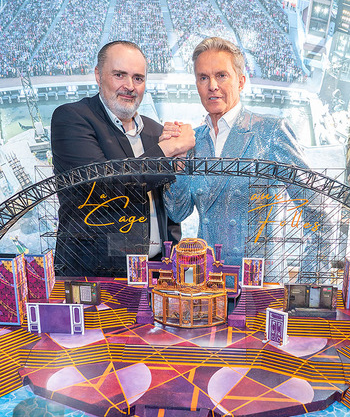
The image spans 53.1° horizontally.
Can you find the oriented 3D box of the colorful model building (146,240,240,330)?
[{"bbox_3d":[0.060,0.212,1.070,0.272,0.220,0.180,1,12,8],"label":"colorful model building"}]

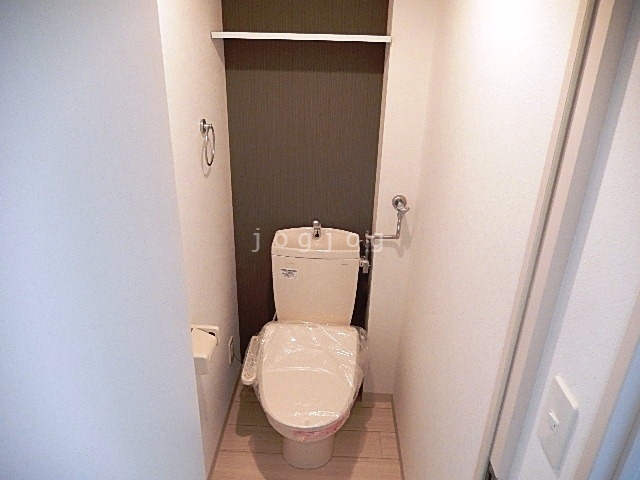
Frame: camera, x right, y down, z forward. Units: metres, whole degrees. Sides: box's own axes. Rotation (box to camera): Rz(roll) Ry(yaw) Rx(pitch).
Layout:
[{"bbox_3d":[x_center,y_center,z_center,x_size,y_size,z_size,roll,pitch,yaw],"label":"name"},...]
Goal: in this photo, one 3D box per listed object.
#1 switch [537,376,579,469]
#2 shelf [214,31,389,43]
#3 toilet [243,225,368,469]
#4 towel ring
[{"bbox_3d":[0.370,0.284,0.720,0.009,0.120,0.070,2,24,2],"label":"switch"},{"bbox_3d":[-0.063,-0.770,1.755,0.653,0.021,0.175,2,24,2],"label":"shelf"},{"bbox_3d":[-0.053,0.474,1.934,0.485,0.878,0.800,2,23,2],"label":"toilet"},{"bbox_3d":[-0.388,-0.340,1.634,0.044,0.168,0.148,2,24,2],"label":"towel ring"}]

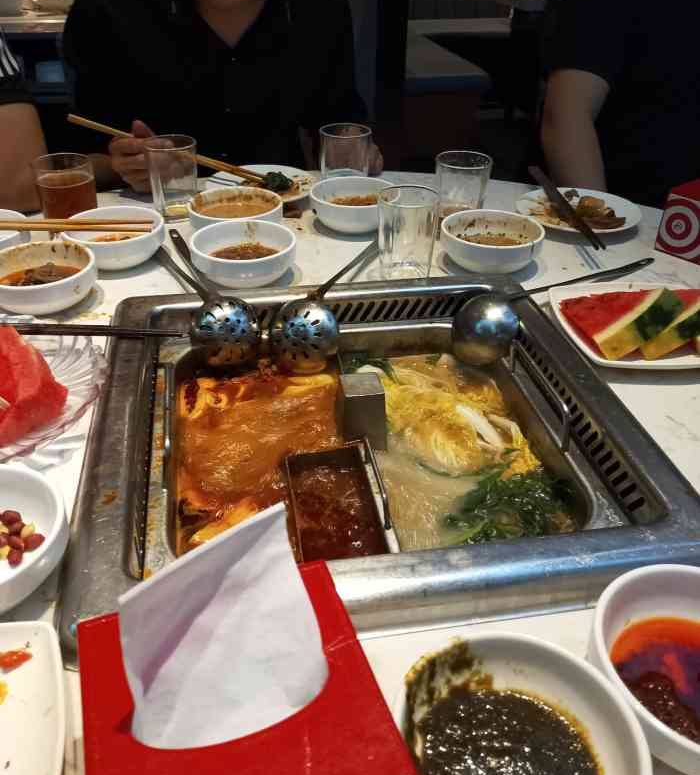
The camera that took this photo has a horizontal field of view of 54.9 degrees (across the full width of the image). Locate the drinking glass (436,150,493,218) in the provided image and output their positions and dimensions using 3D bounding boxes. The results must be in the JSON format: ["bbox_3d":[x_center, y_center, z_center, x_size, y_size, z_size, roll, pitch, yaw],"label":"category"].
[{"bbox_3d":[0.145,-0.253,0.892,0.072,0.097,0.072,1,37,0],"label":"drinking glass"}]

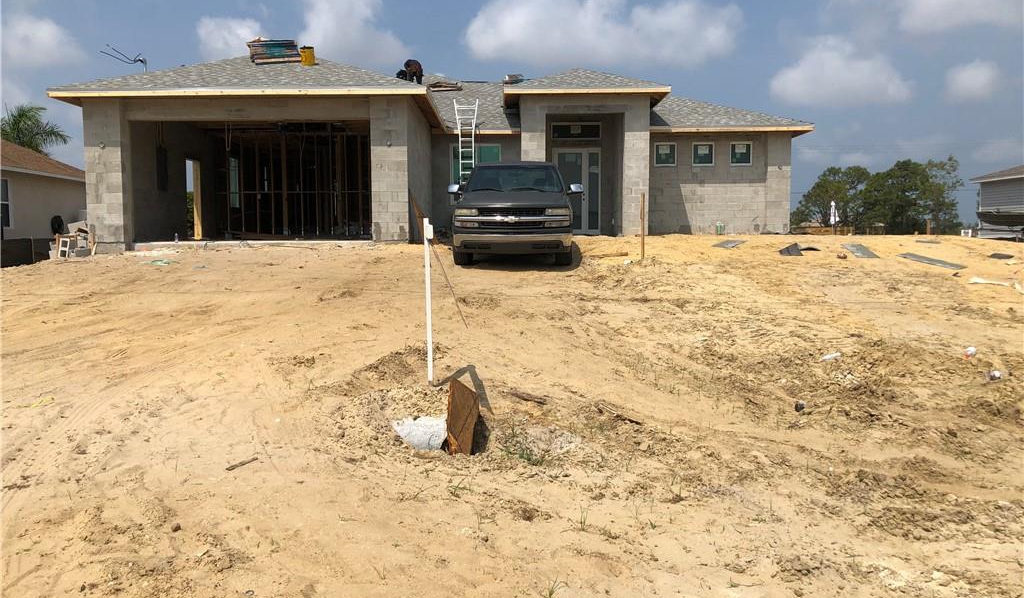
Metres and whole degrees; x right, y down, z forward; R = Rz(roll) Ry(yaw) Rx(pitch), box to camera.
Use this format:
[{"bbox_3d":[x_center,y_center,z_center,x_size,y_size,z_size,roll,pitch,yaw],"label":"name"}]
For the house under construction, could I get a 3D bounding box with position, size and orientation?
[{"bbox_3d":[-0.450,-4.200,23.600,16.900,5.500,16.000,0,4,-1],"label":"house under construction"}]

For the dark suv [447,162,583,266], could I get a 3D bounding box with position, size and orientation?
[{"bbox_3d":[0.110,-1.720,16.000,2.120,1.860,5.300,0,8,2],"label":"dark suv"}]

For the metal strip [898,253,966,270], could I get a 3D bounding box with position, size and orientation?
[{"bbox_3d":[7.450,-0.680,14.800,0.330,0.050,2.500,1,8,6],"label":"metal strip"}]

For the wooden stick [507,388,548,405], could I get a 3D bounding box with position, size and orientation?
[{"bbox_3d":[0.110,0.670,5.750,0.350,0.050,0.070,7,11,43],"label":"wooden stick"}]

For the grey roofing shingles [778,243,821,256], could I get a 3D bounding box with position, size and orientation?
[{"bbox_3d":[5.311,-0.905,15.300,0.780,0.170,0.500,0,4,0],"label":"grey roofing shingles"}]

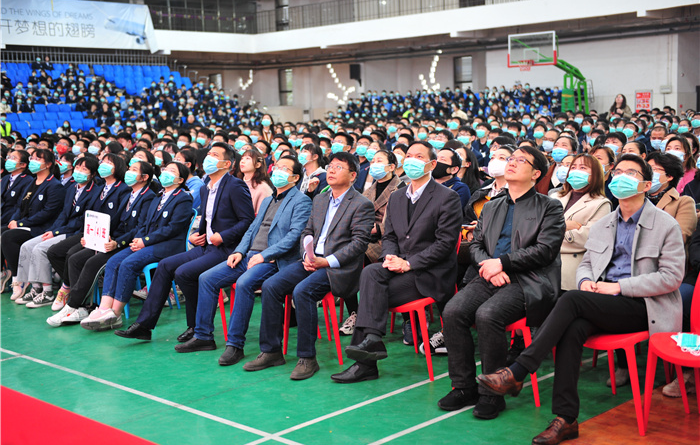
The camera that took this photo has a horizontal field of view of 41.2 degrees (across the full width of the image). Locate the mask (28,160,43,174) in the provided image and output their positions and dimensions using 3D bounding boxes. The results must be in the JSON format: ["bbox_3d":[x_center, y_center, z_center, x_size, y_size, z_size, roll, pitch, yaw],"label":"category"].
[{"bbox_3d":[-2.837,-0.496,8.409,0.135,0.125,0.085,3,-4,39],"label":"mask"}]

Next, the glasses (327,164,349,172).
[{"bbox_3d":[-0.073,-0.341,5.887,0.140,0.045,0.135,4,-5,44],"label":"glasses"}]

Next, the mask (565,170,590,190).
[{"bbox_3d":[1.397,-0.254,5.698,0.145,0.120,0.090,3,-2,35],"label":"mask"}]

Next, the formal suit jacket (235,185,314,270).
[{"bbox_3d":[-0.496,0.061,6.238,0.520,0.610,0.460,5,9,44],"label":"formal suit jacket"}]

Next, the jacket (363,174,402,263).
[{"bbox_3d":[0.221,-0.050,6.930,0.470,0.620,0.450,4,9,44],"label":"jacket"}]

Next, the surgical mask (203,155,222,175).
[{"bbox_3d":[-0.973,-0.408,6.595,0.090,0.135,0.135,9,-3,-44],"label":"surgical mask"}]

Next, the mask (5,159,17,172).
[{"bbox_3d":[-3.279,-0.551,9.010,0.140,0.120,0.085,2,-7,33],"label":"mask"}]

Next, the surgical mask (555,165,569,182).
[{"bbox_3d":[1.531,-0.350,6.653,0.145,0.120,0.100,3,0,36],"label":"surgical mask"}]

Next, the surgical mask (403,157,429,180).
[{"bbox_3d":[0.370,-0.305,5.304,0.140,0.130,0.090,4,-3,42],"label":"surgical mask"}]

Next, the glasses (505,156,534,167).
[{"bbox_3d":[0.885,-0.304,4.809,0.140,0.045,0.140,5,-11,46],"label":"glasses"}]

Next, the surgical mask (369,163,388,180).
[{"bbox_3d":[0.203,-0.364,6.649,0.145,0.120,0.100,5,-3,44],"label":"surgical mask"}]

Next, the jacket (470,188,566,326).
[{"bbox_3d":[0.905,0.172,4.936,0.520,0.690,0.460,4,9,44],"label":"jacket"}]

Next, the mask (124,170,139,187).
[{"bbox_3d":[-1.690,-0.341,7.226,0.140,0.115,0.100,5,-3,44],"label":"mask"}]

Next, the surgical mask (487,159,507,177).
[{"bbox_3d":[0.966,-0.360,6.105,0.145,0.120,0.090,3,-10,39],"label":"surgical mask"}]

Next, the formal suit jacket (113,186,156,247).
[{"bbox_3d":[-1.714,0.003,7.423,0.440,0.580,0.450,5,9,44],"label":"formal suit jacket"}]

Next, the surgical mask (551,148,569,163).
[{"bbox_3d":[1.648,-0.521,7.300,0.135,0.125,0.085,4,-2,41],"label":"surgical mask"}]

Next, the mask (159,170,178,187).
[{"bbox_3d":[-1.359,-0.326,6.954,0.135,0.125,0.085,3,-4,36],"label":"mask"}]

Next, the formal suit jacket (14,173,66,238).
[{"bbox_3d":[-2.825,-0.115,8.483,0.460,0.580,0.470,5,9,44],"label":"formal suit jacket"}]

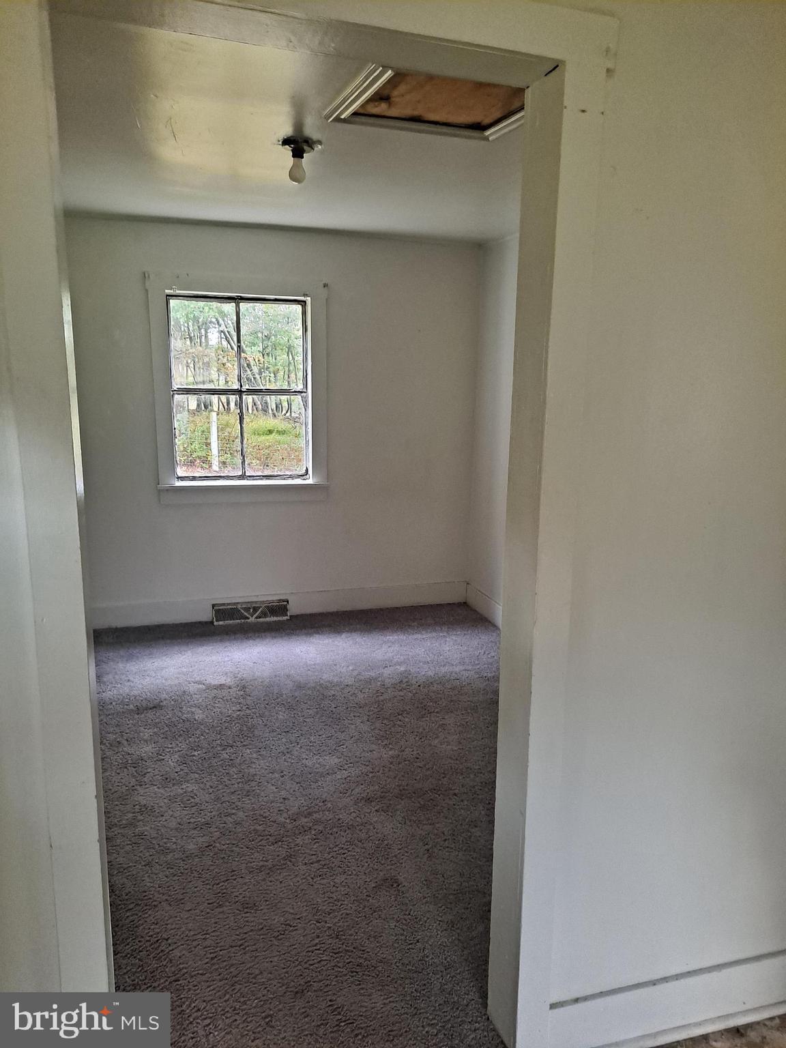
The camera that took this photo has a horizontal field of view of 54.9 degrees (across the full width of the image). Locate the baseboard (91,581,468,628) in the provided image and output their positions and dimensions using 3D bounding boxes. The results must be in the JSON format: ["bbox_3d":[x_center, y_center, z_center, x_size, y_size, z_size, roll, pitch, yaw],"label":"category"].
[{"bbox_3d":[-0.700,0.499,4.659,2.453,0.142,0.020,-2,11,-15],"label":"baseboard"}]

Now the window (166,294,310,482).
[{"bbox_3d":[-0.876,-0.777,4.433,0.785,1.040,0.080,-2,11,-15],"label":"window"}]

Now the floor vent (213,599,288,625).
[{"bbox_3d":[-0.857,0.535,4.579,0.447,0.110,0.060,-2,11,-15],"label":"floor vent"}]

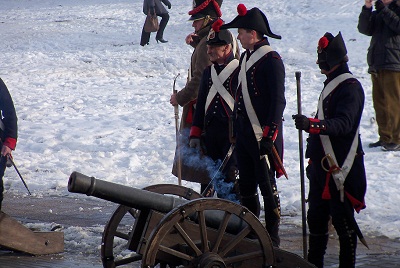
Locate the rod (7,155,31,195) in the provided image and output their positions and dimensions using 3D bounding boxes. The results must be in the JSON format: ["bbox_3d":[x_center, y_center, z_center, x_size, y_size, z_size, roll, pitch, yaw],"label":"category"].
[{"bbox_3d":[-1.400,0.317,18.500,0.025,0.400,0.025,-30,0,0],"label":"rod"}]

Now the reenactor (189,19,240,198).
[{"bbox_3d":[0.175,-0.060,19.250,0.560,1.740,0.420,3,6,28],"label":"reenactor"}]

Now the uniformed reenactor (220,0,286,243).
[{"bbox_3d":[0.445,-0.075,18.600,0.480,1.880,0.560,-3,6,-32],"label":"uniformed reenactor"}]

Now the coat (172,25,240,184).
[{"bbox_3d":[0.059,-0.248,20.100,0.540,1.340,0.560,-1,5,-9],"label":"coat"}]

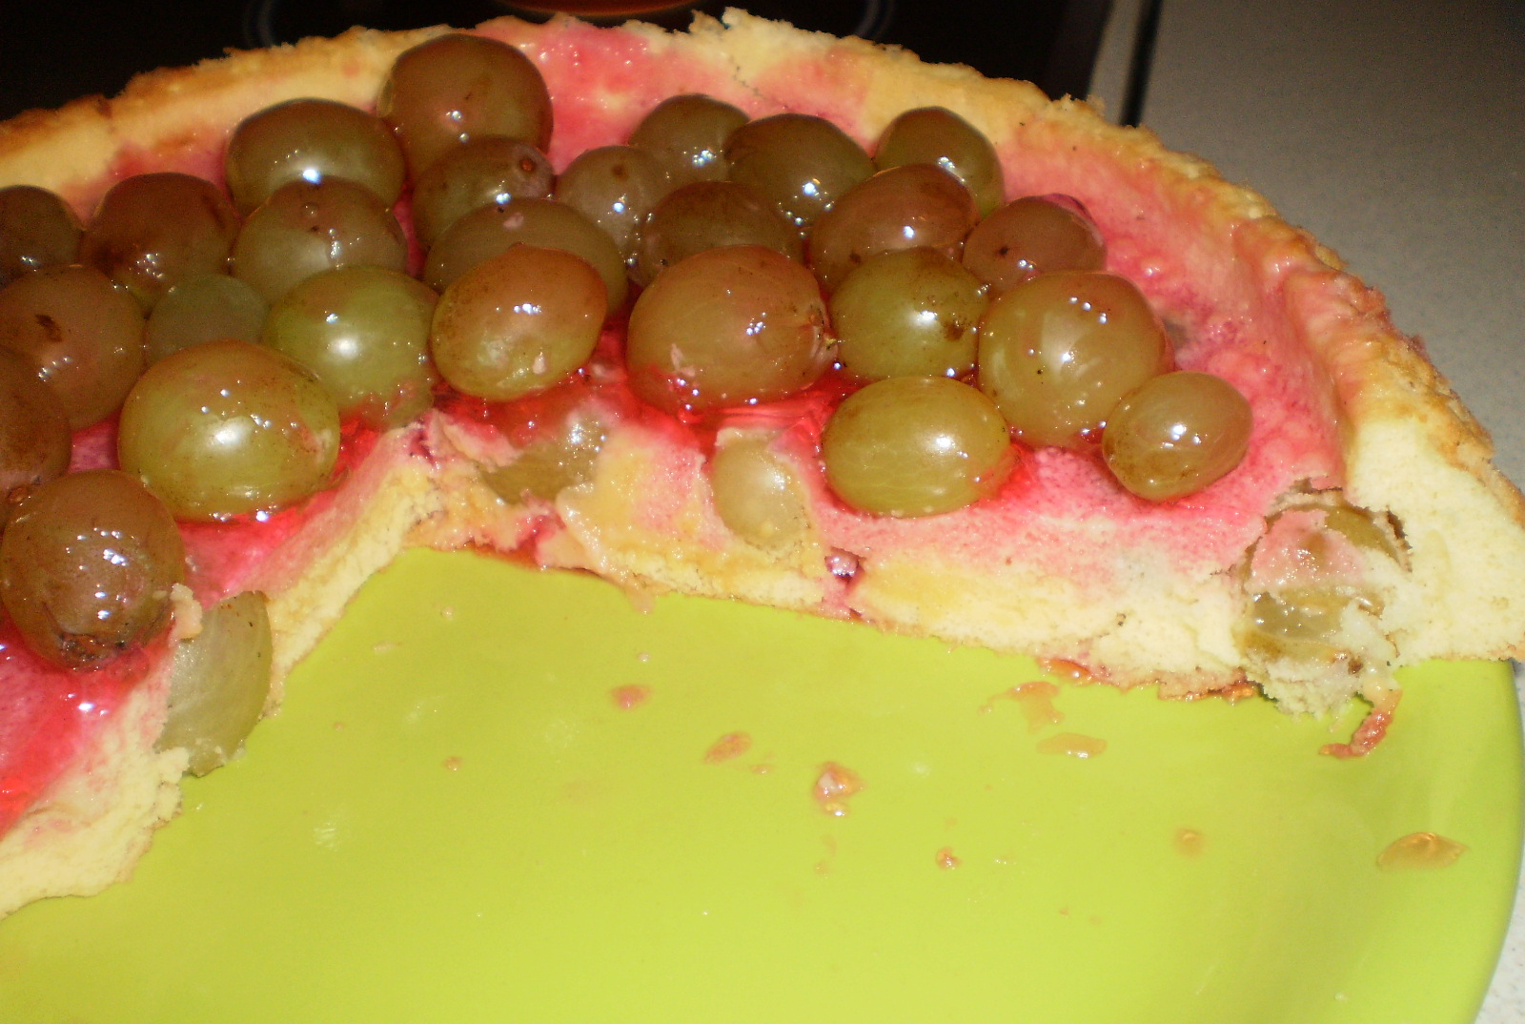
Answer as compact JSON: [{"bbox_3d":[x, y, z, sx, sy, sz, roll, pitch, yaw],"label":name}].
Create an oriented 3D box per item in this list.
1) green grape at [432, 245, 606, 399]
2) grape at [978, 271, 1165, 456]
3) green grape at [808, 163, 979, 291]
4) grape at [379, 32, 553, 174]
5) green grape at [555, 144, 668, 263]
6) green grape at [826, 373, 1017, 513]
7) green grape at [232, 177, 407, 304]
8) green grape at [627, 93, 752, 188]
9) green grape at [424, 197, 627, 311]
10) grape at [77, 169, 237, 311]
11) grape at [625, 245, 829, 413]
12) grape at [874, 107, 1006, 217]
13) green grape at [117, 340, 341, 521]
[{"bbox_3d":[-0.034,-0.026,0.217,0.024,0.021,0.023,0,39,0],"label":"green grape"},{"bbox_3d":[0.040,-0.020,0.205,0.024,0.023,0.023,1,39,0],"label":"grape"},{"bbox_3d":[0.019,-0.040,0.229,0.025,0.019,0.019,-12,41,-15],"label":"green grape"},{"bbox_3d":[-0.046,-0.062,0.244,0.026,0.023,0.023,1,39,0],"label":"grape"},{"bbox_3d":[-0.023,-0.047,0.243,0.019,0.019,0.019,0,39,0],"label":"green grape"},{"bbox_3d":[0.019,-0.008,0.193,0.023,0.017,0.017,1,39,0],"label":"green grape"},{"bbox_3d":[-0.063,-0.037,0.224,0.024,0.020,0.020,1,39,0],"label":"green grape"},{"bbox_3d":[-0.011,-0.059,0.259,0.021,0.019,0.020,0,39,0],"label":"green grape"},{"bbox_3d":[-0.033,-0.033,0.220,0.028,0.020,0.020,7,40,8],"label":"green grape"},{"bbox_3d":[-0.086,-0.038,0.225,0.021,0.019,0.019,1,39,0],"label":"grape"},{"bbox_3d":[-0.004,-0.024,0.210,0.027,0.022,0.022,-4,40,-6],"label":"grape"},{"bbox_3d":[0.028,-0.055,0.253,0.021,0.020,0.021,0,39,0],"label":"grape"},{"bbox_3d":[-0.064,-0.010,0.191,0.025,0.021,0.021,6,40,6],"label":"green grape"}]

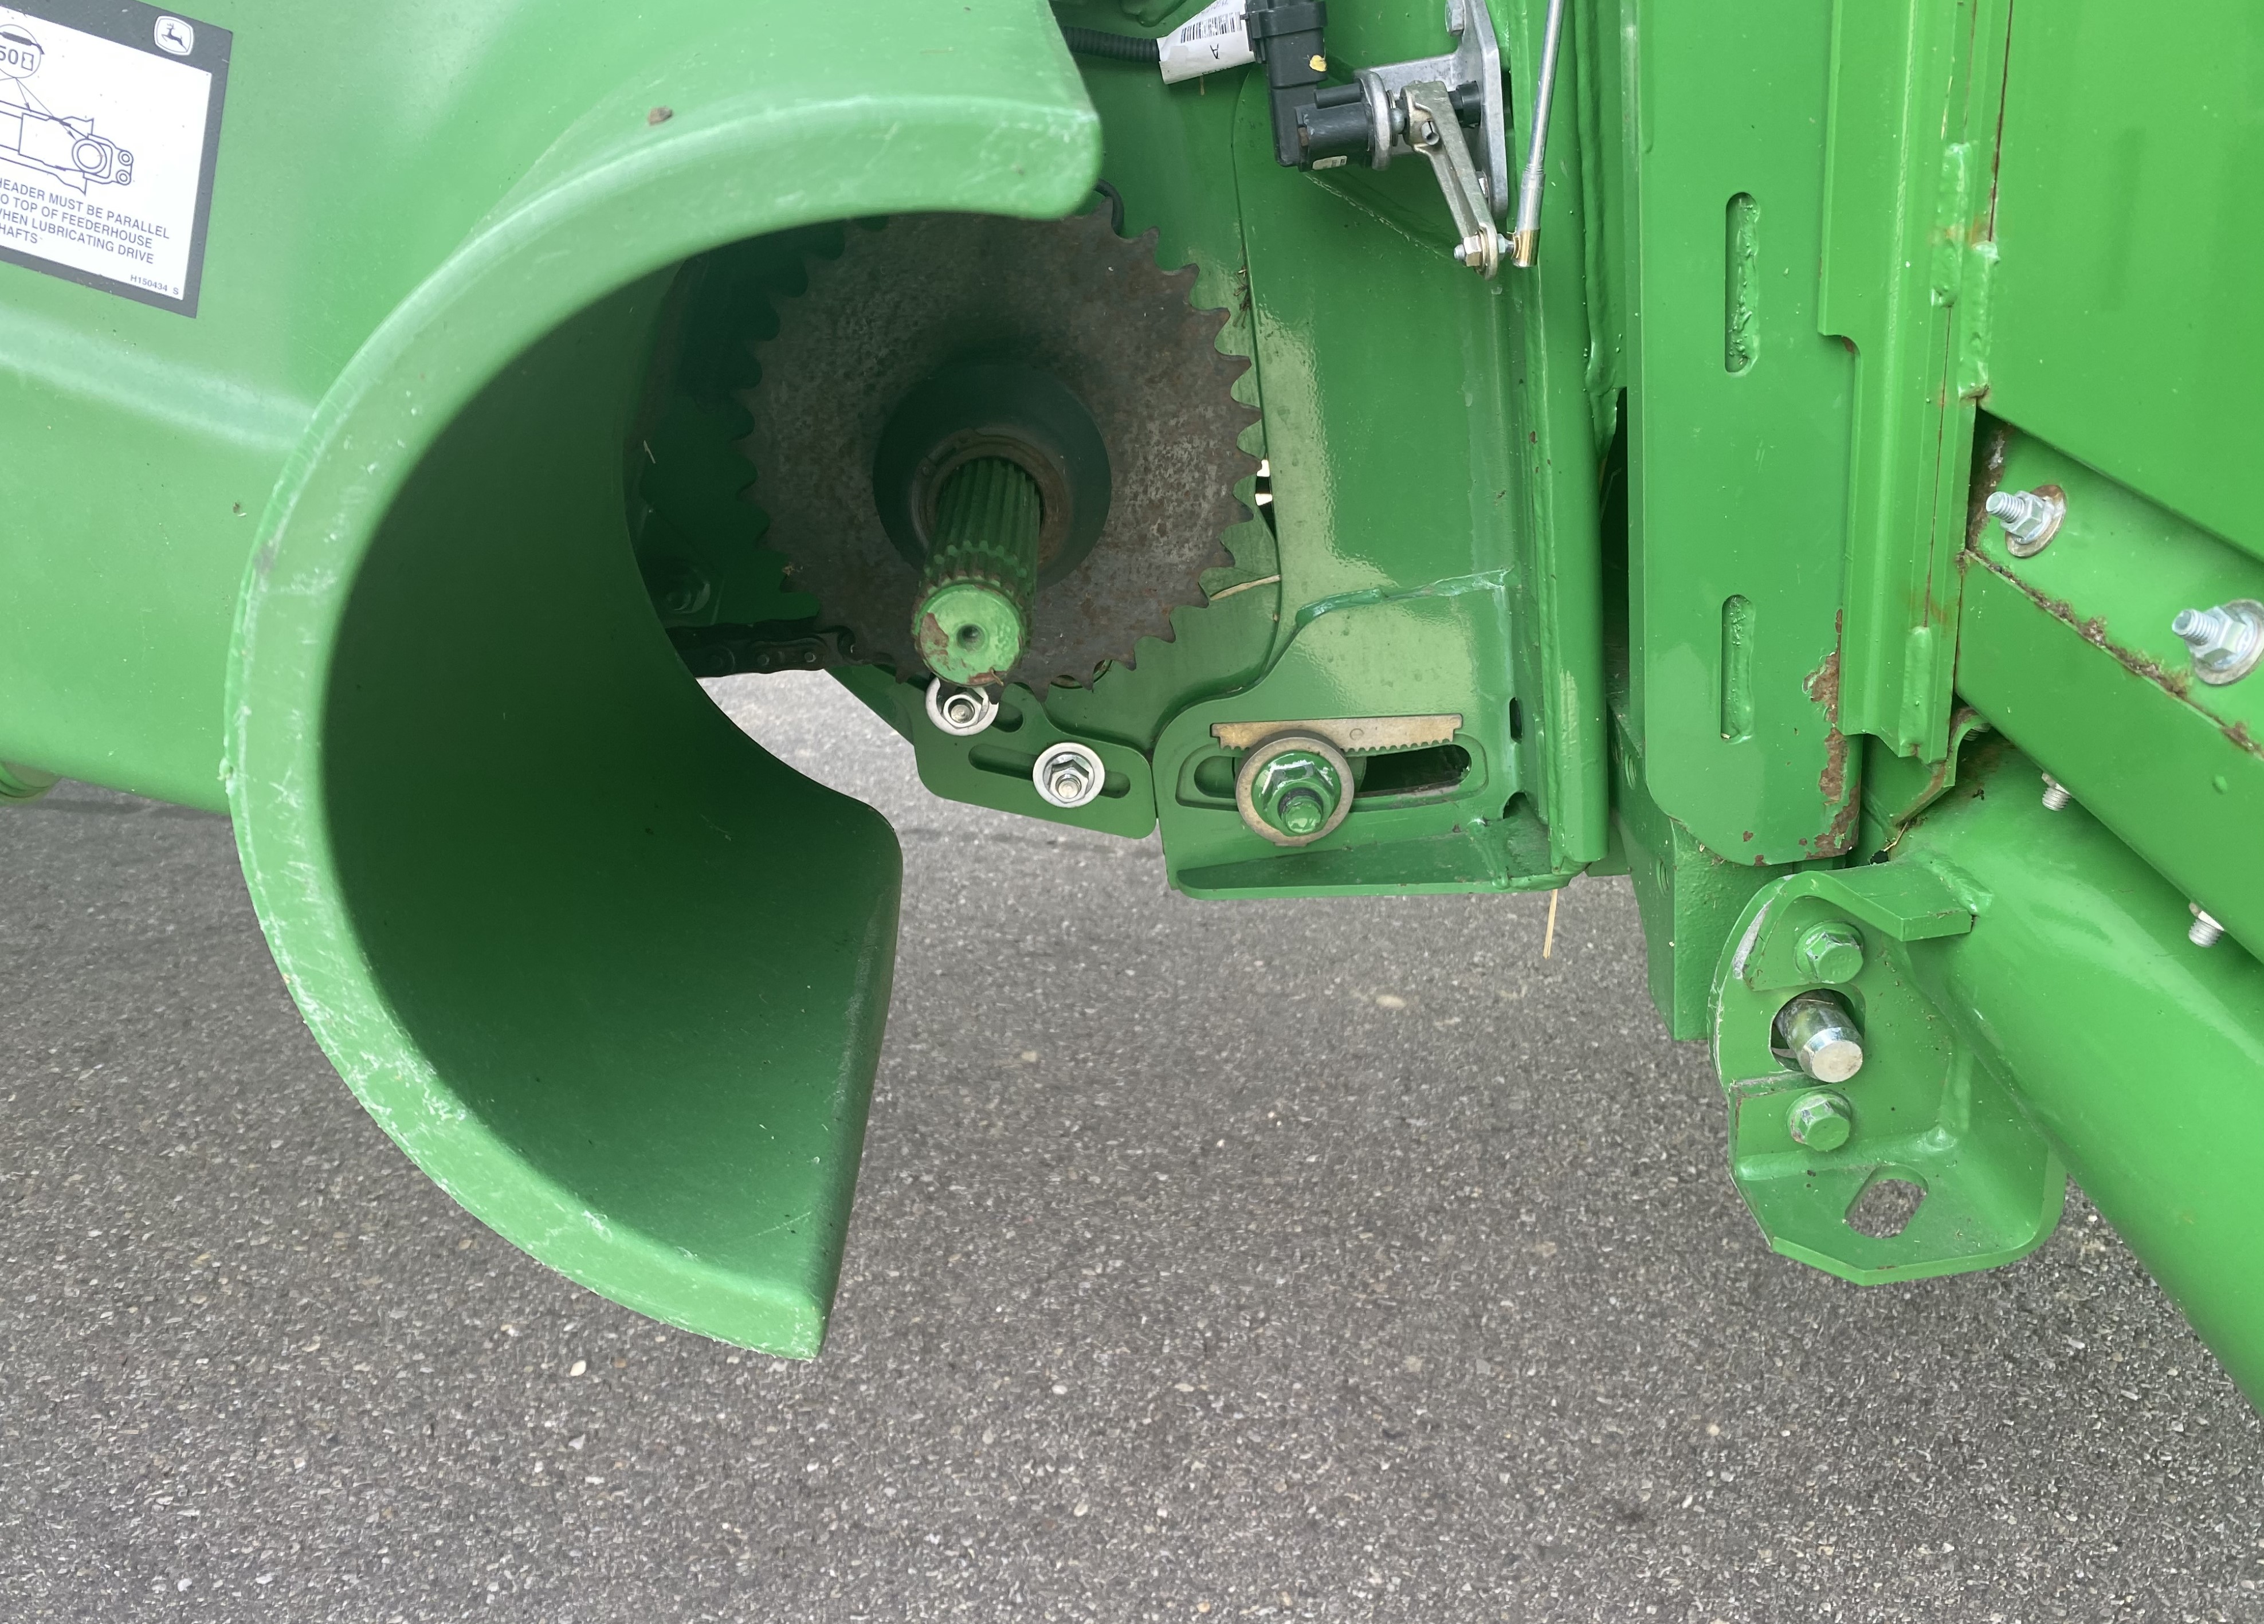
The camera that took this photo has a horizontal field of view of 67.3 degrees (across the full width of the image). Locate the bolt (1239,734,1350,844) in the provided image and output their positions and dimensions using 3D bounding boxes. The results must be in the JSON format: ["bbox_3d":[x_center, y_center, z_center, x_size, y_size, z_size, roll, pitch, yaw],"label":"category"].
[{"bbox_3d":[0.079,-0.004,0.801,0.056,0.056,0.047,-1,26,-2],"label":"bolt"}]

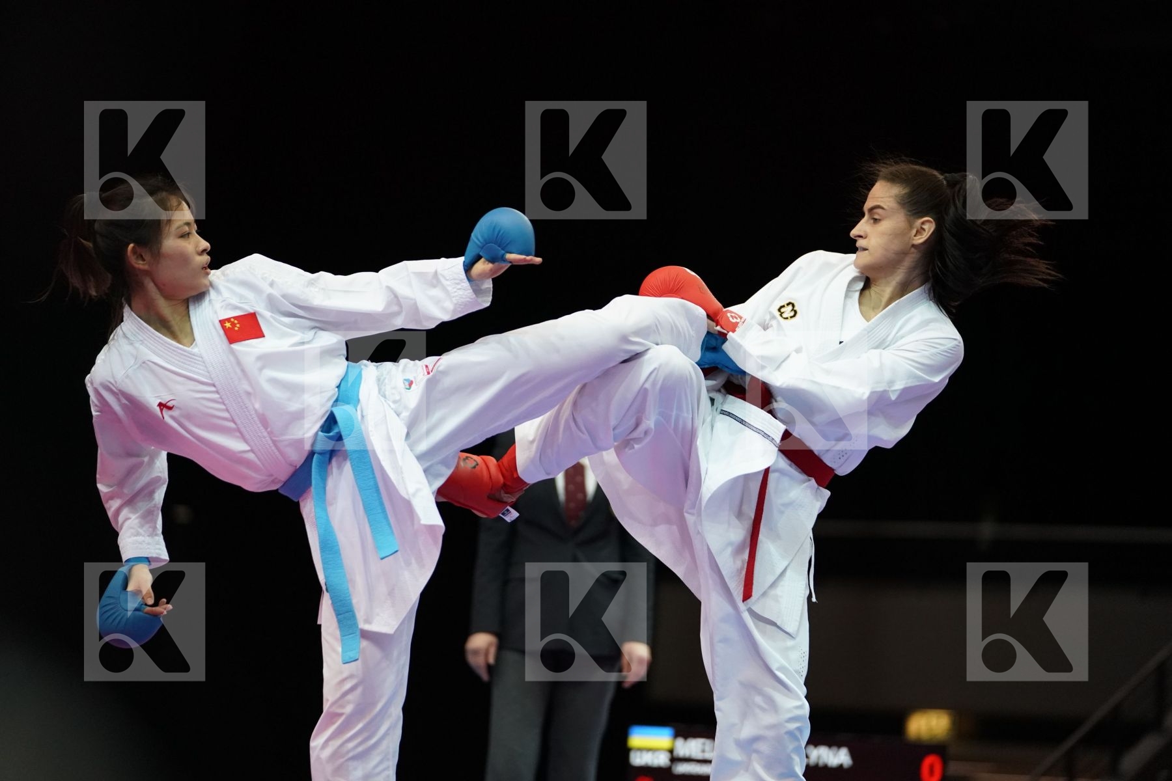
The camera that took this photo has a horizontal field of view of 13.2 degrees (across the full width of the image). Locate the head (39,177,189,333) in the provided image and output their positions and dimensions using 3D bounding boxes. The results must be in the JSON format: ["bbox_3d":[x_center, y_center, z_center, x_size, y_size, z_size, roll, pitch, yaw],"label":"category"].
[{"bbox_3d":[-0.868,-0.257,9.350,0.275,0.285,0.190,0,-4,0],"label":"head"}]

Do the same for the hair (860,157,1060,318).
[{"bbox_3d":[0.704,-0.289,9.500,0.370,0.295,0.200,0,-4,-5],"label":"hair"}]

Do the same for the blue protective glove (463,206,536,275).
[{"bbox_3d":[-0.160,-0.272,9.300,0.137,0.133,0.115,0,-4,3],"label":"blue protective glove"}]

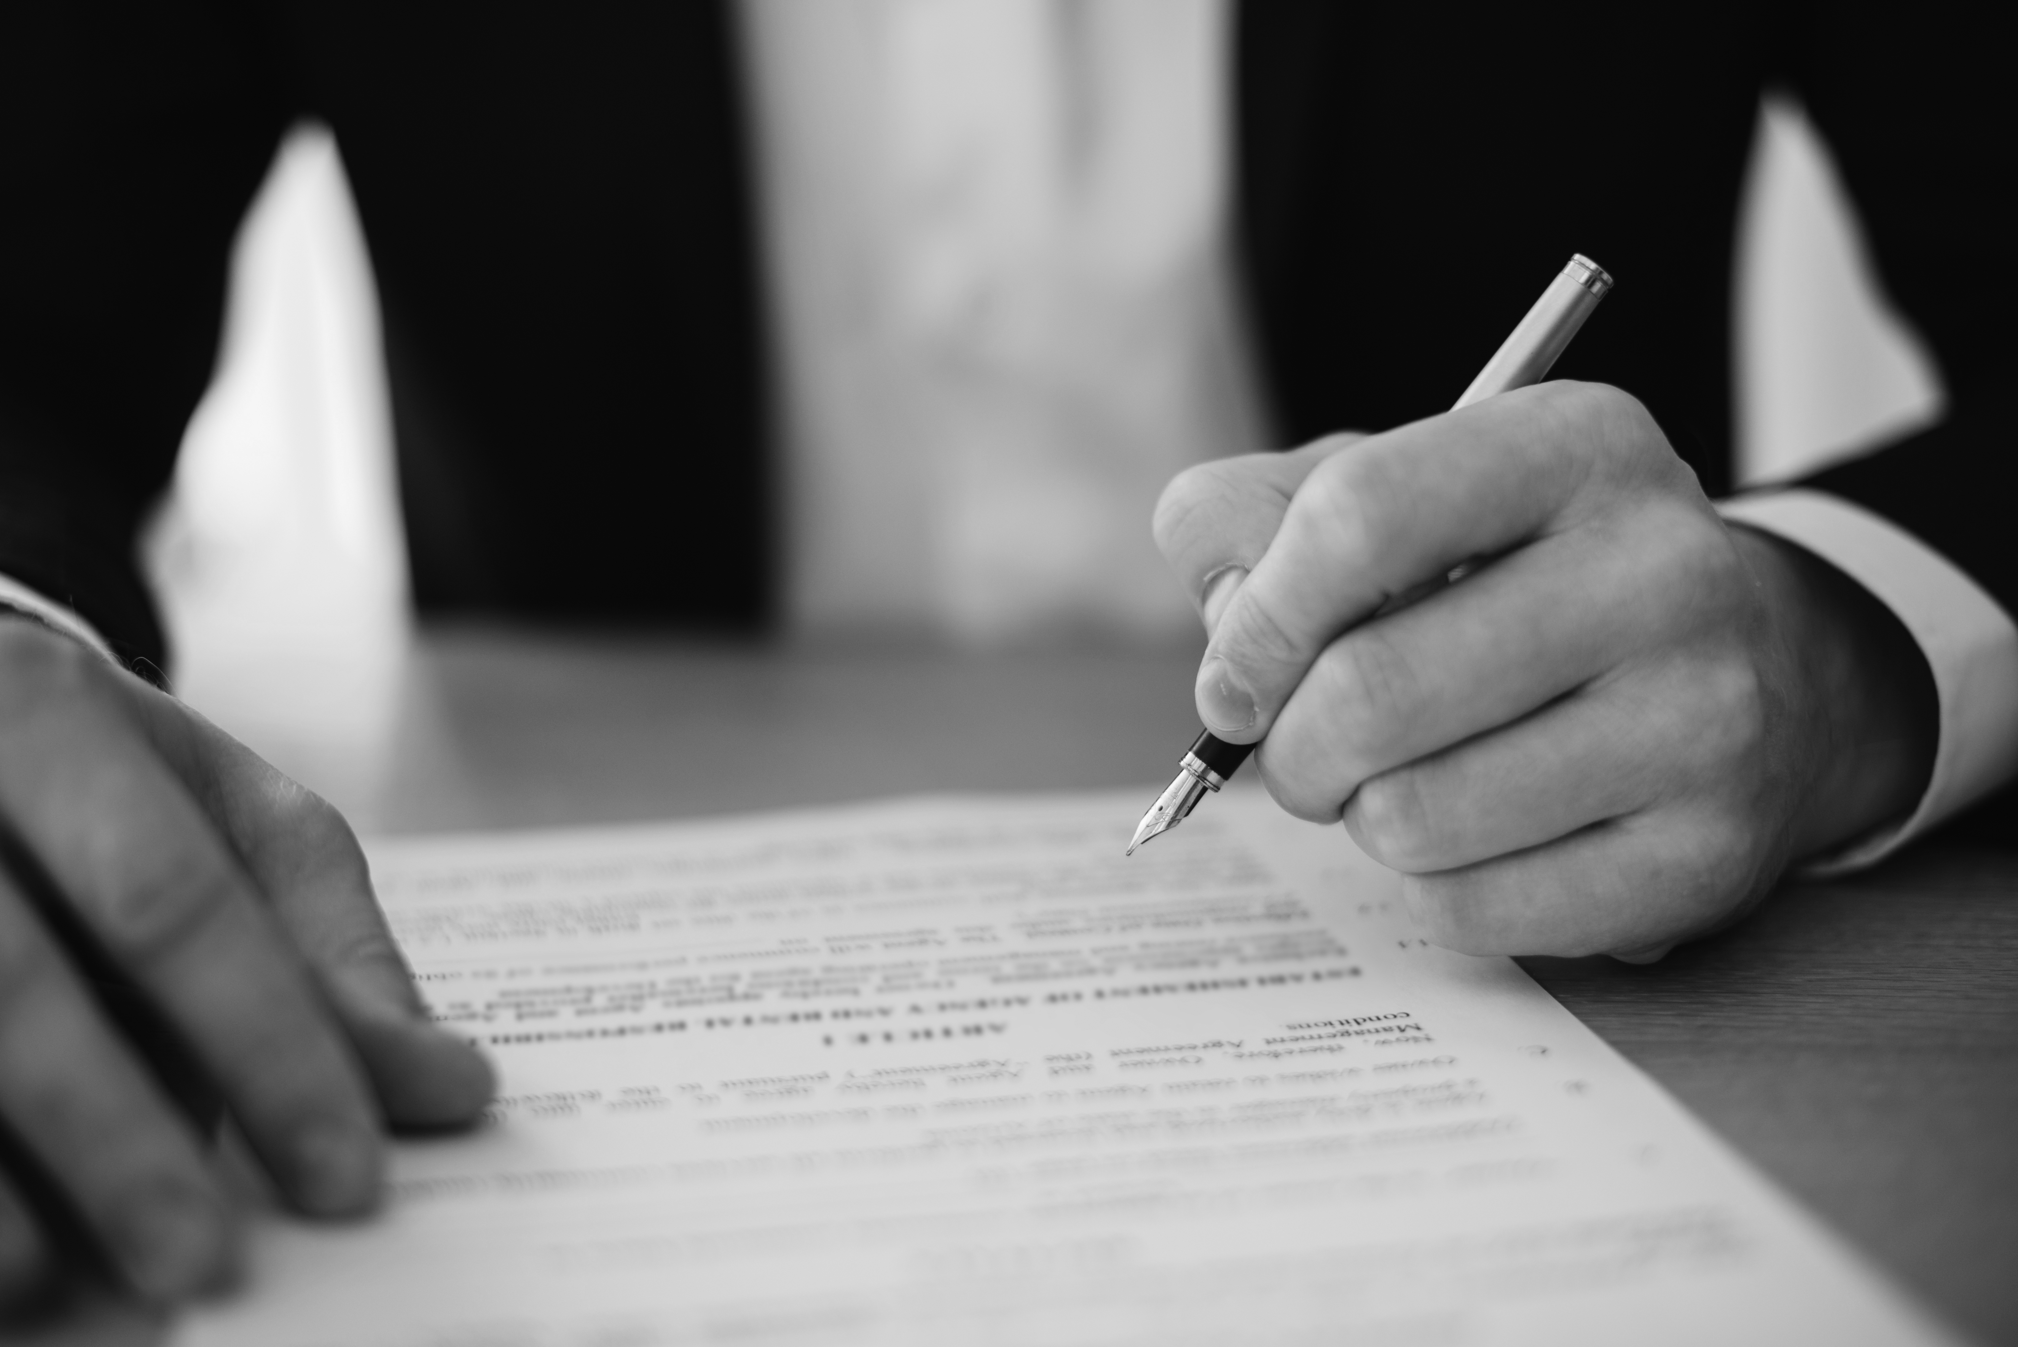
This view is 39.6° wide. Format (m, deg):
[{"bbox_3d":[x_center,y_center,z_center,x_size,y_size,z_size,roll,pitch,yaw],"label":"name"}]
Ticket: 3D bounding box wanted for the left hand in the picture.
[{"bbox_3d":[0.097,-0.008,0.491,0.148,0.096,0.083,-6,15,-22],"label":"left hand"}]

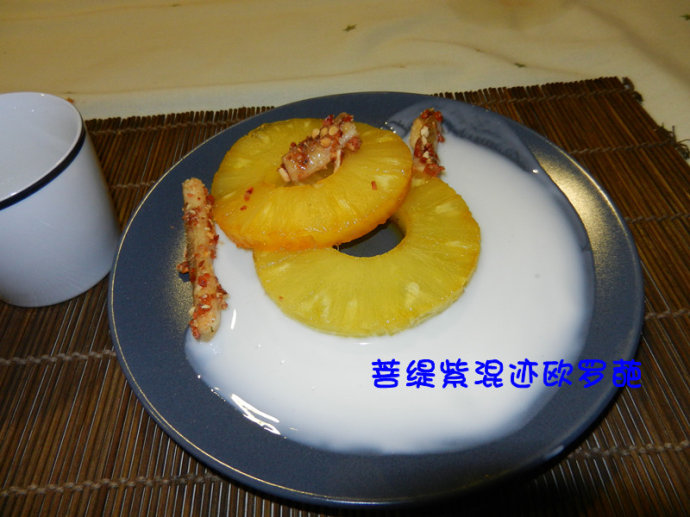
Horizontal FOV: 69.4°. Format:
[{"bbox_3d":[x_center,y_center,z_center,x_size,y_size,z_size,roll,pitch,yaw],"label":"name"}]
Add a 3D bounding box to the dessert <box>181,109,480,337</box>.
[{"bbox_3d":[-0.008,-0.027,0.221,0.131,0.029,0.132,-4,51,0],"label":"dessert"}]

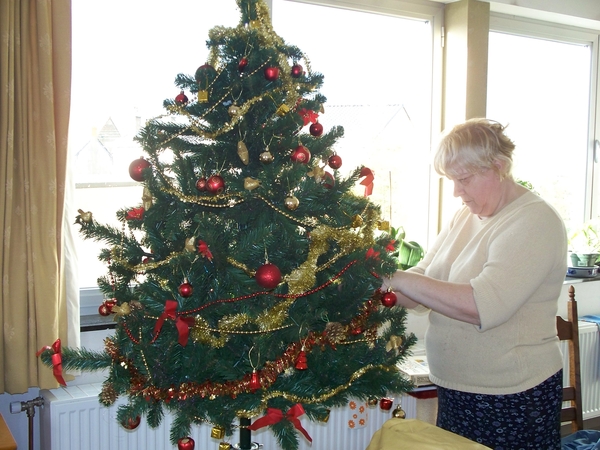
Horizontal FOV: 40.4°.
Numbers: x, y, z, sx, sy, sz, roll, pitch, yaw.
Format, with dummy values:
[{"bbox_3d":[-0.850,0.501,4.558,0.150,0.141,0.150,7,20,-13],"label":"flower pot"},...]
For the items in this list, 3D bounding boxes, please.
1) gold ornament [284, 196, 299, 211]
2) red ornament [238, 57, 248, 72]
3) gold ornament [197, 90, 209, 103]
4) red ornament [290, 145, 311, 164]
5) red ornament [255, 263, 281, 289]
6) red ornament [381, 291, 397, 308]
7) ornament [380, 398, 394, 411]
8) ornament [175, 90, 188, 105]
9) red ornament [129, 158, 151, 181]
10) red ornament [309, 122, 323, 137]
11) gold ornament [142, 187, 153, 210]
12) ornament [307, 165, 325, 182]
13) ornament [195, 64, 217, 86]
[{"bbox_3d":[-0.020,-0.055,2.030,0.035,0.039,0.035,1,4,0],"label":"gold ornament"},{"bbox_3d":[-0.142,-0.404,2.050,0.021,0.039,0.021,1,5,0],"label":"red ornament"},{"bbox_3d":[-0.259,-0.342,2.170,0.027,0.029,0.026,1,4,-7],"label":"gold ornament"},{"bbox_3d":[0.001,-0.173,1.990,0.049,0.051,0.049,1,5,0],"label":"red ornament"},{"bbox_3d":[-0.076,0.117,1.895,0.060,0.062,0.060,1,5,0],"label":"red ornament"},{"bbox_3d":[0.226,0.190,2.080,0.038,0.045,0.038,1,4,0],"label":"red ornament"},{"bbox_3d":[0.267,0.551,2.500,0.038,0.038,0.038,1,4,0],"label":"ornament"},{"bbox_3d":[-0.287,-0.309,1.980,0.032,0.035,0.032,1,4,0],"label":"ornament"},{"bbox_3d":[-0.416,-0.142,2.120,0.060,0.062,0.060,1,4,0],"label":"red ornament"},{"bbox_3d":[0.037,-0.230,1.960,0.033,0.034,0.033,1,4,0],"label":"red ornament"},{"bbox_3d":[-0.388,-0.067,2.070,0.030,0.062,0.028,0,5,-11],"label":"gold ornament"},{"bbox_3d":[0.041,-0.130,2.070,0.046,0.044,0.022,0,5,-9],"label":"ornament"},{"bbox_3d":[-0.259,-0.412,2.240,0.059,0.062,0.059,1,5,0],"label":"ornament"}]

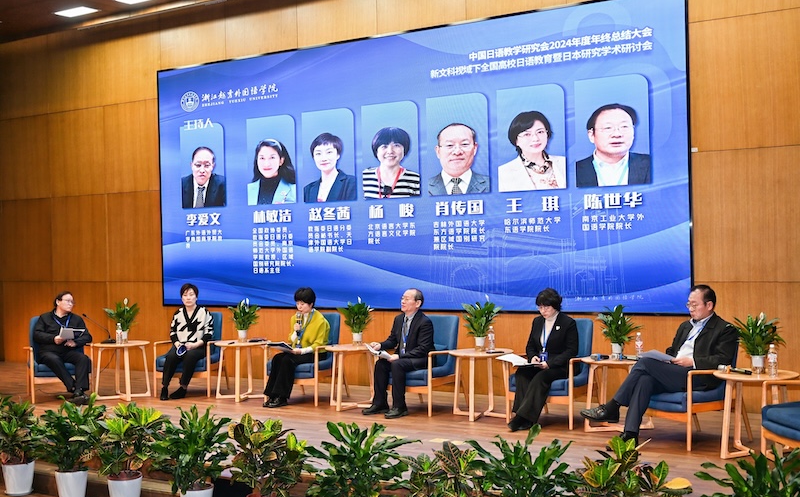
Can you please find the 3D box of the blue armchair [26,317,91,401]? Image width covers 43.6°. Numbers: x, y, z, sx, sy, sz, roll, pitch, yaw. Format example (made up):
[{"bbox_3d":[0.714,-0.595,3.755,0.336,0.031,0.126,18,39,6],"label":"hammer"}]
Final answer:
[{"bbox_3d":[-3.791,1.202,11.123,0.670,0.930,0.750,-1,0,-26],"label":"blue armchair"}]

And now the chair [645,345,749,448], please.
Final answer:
[{"bbox_3d":[2.312,1.069,7.900,0.690,0.890,0.660,-1,0,-25],"label":"chair"}]

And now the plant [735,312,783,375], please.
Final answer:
[{"bbox_3d":[2.660,0.695,7.376,0.384,0.447,0.364,-1,0,0],"label":"plant"}]

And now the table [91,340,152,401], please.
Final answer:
[{"bbox_3d":[-3.036,1.336,10.961,0.620,0.585,0.620,-1,0,0],"label":"table"}]

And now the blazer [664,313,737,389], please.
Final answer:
[{"bbox_3d":[2.350,0.790,7.909,0.430,0.600,0.520,-1,0,-30],"label":"blazer"}]

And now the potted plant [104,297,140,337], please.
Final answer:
[{"bbox_3d":[-3.089,0.800,11.129,0.401,0.497,0.381,-1,0,0],"label":"potted plant"}]

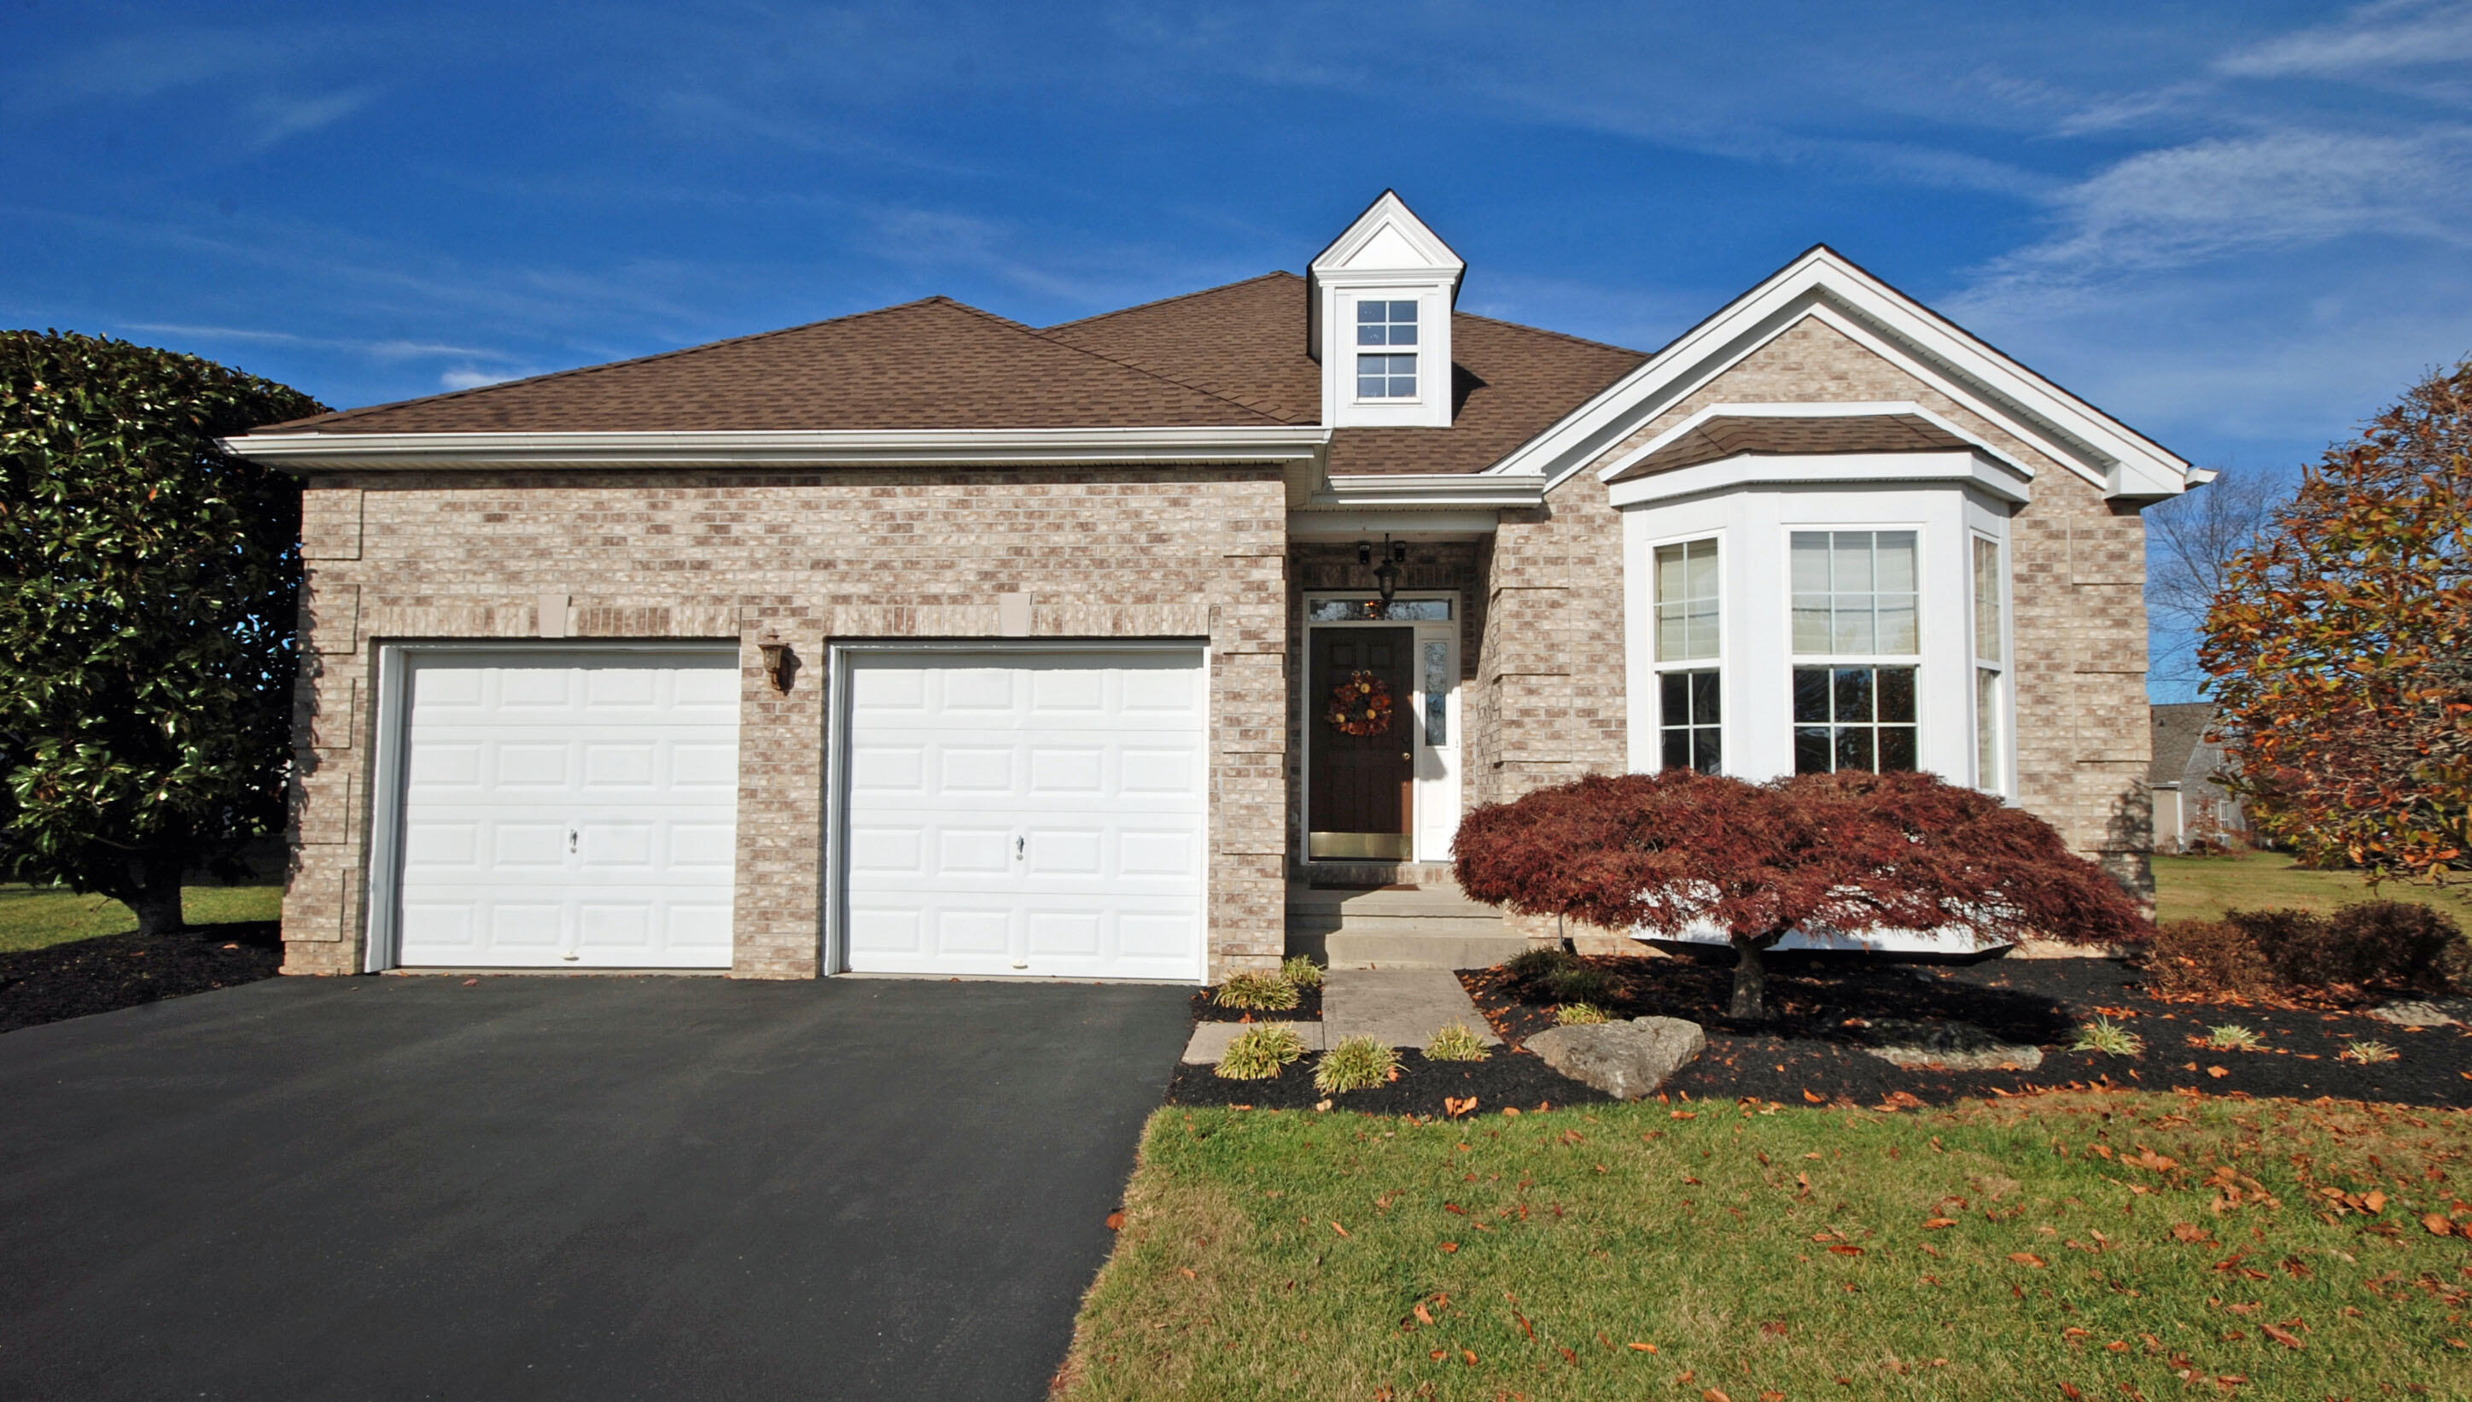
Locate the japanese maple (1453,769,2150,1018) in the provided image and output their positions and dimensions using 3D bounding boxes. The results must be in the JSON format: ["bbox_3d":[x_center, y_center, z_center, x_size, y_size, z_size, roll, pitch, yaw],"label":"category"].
[{"bbox_3d":[3.100,1.090,6.980,3.650,1.400,3.000,0,-3,3],"label":"japanese maple"}]

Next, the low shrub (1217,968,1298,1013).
[{"bbox_3d":[0.127,1.690,7.350,0.490,0.230,0.440,0,-3,3],"label":"low shrub"}]

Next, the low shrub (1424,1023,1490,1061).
[{"bbox_3d":[1.092,1.665,6.120,0.330,0.160,0.300,0,-3,3],"label":"low shrub"}]

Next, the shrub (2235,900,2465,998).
[{"bbox_3d":[7.130,1.560,7.950,1.250,0.570,0.900,0,-3,3],"label":"shrub"}]

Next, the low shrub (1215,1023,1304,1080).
[{"bbox_3d":[0.108,1.607,5.770,0.420,0.220,0.390,0,-3,3],"label":"low shrub"}]

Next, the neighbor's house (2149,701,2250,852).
[{"bbox_3d":[37.200,3.270,56.200,10.000,5.900,13.000,2,-4,-33],"label":"neighbor's house"}]

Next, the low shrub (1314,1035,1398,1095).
[{"bbox_3d":[0.531,1.590,5.490,0.380,0.225,0.350,0,-3,3],"label":"low shrub"}]

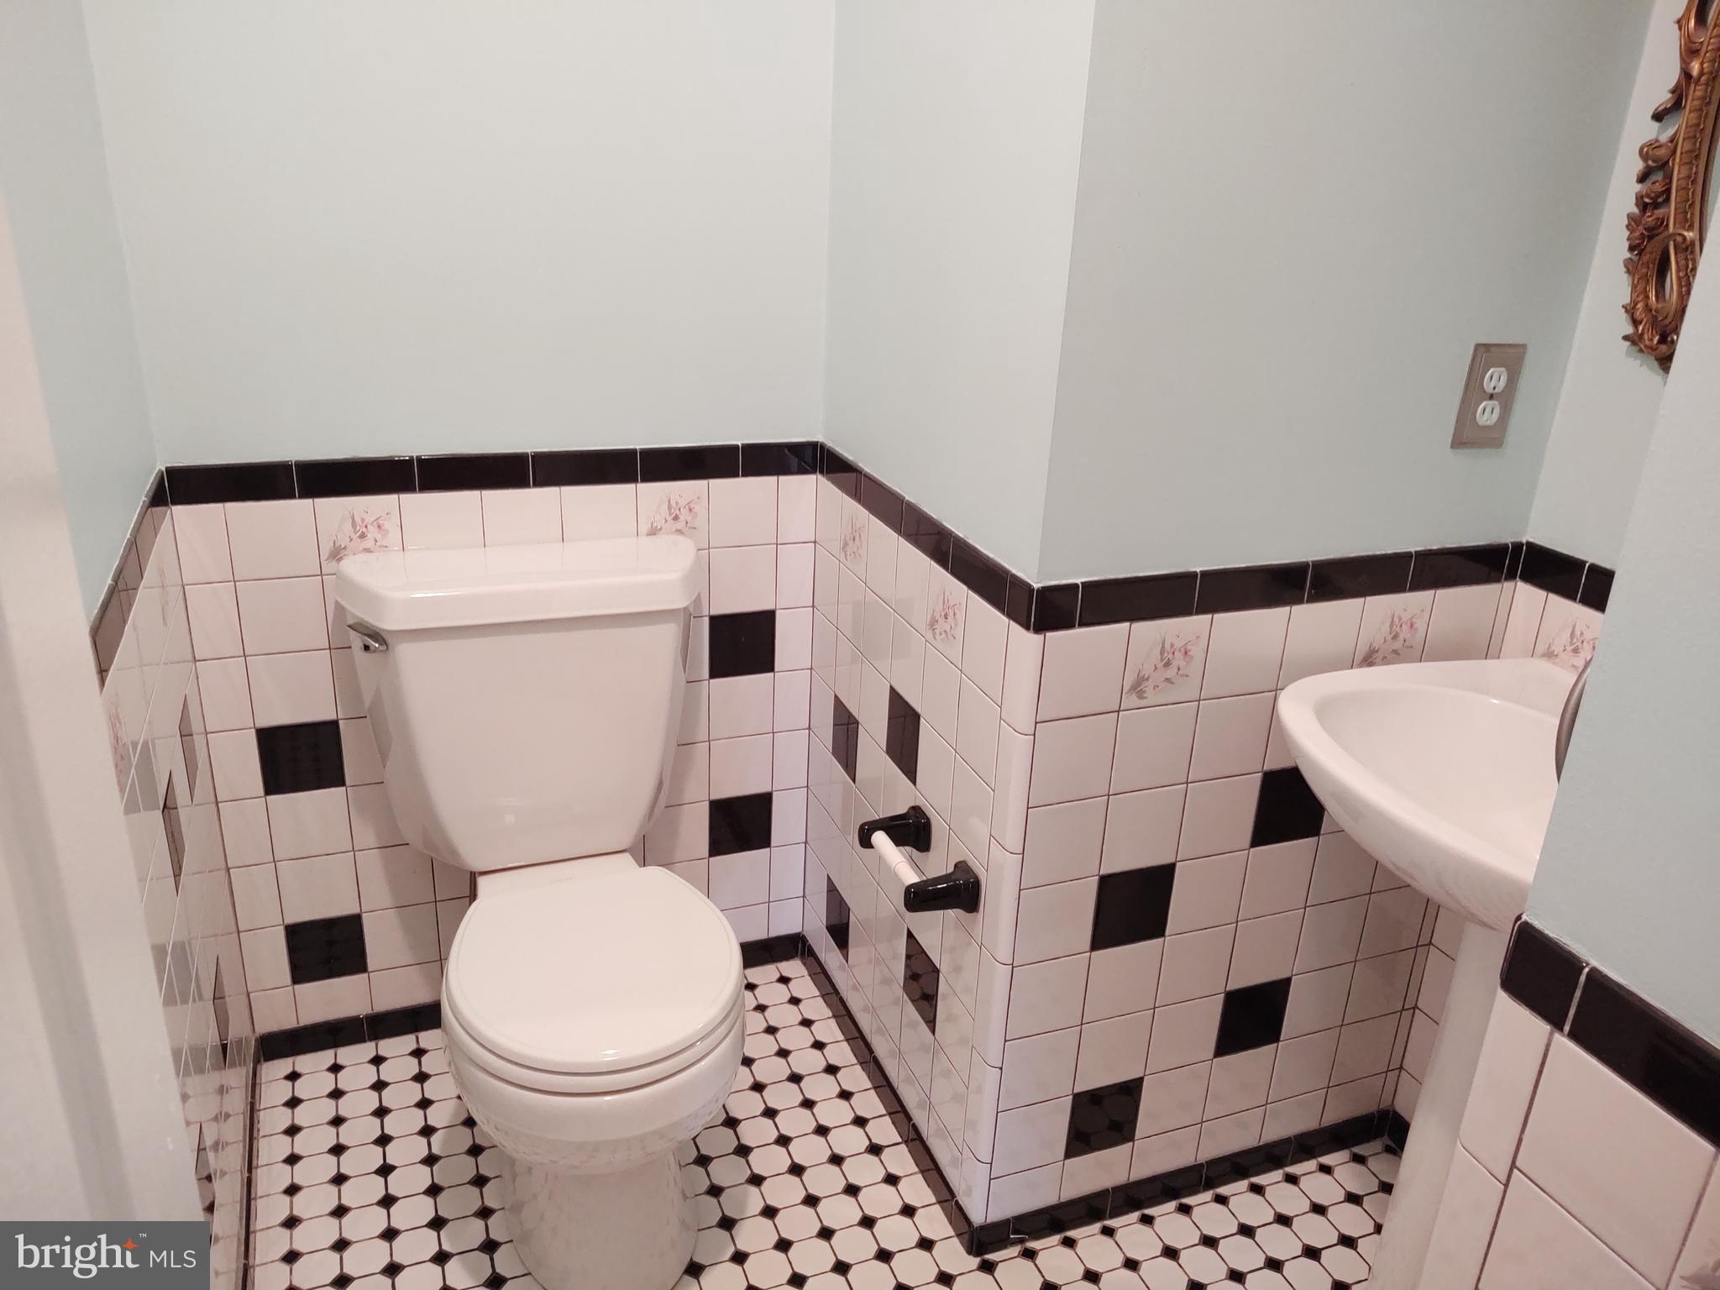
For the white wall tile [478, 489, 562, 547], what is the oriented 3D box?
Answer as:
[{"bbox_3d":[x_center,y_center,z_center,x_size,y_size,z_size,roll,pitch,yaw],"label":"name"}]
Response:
[{"bbox_3d":[-0.485,-0.174,1.931,0.108,0.108,0.009,-6,23,-20],"label":"white wall tile"}]

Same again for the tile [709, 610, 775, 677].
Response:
[{"bbox_3d":[-0.187,-0.003,2.124,0.108,0.108,0.009,-6,23,-20],"label":"tile"}]

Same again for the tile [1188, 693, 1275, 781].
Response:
[{"bbox_3d":[0.449,0.110,1.626,0.108,0.108,0.009,-6,24,-21],"label":"tile"}]

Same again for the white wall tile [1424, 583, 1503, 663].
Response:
[{"bbox_3d":[0.759,-0.024,1.701,0.108,0.108,0.009,-6,24,-21],"label":"white wall tile"}]

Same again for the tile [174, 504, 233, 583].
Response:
[{"bbox_3d":[-0.873,-0.134,1.788,0.062,0.108,0.010,-6,23,-20],"label":"tile"}]

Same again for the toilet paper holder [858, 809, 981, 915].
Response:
[{"bbox_3d":[0.073,0.278,1.718,0.086,0.049,0.199,-6,23,-20],"label":"toilet paper holder"}]

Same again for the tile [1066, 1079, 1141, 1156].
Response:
[{"bbox_3d":[0.325,0.628,1.793,0.108,0.108,0.009,-6,24,-21],"label":"tile"}]

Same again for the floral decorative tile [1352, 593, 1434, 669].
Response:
[{"bbox_3d":[0.657,-0.013,1.661,0.108,0.108,0.009,-6,23,-21],"label":"floral decorative tile"}]

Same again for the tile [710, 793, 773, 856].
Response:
[{"bbox_3d":[-0.201,0.302,2.248,0.108,0.108,0.009,-6,23,-20],"label":"tile"}]

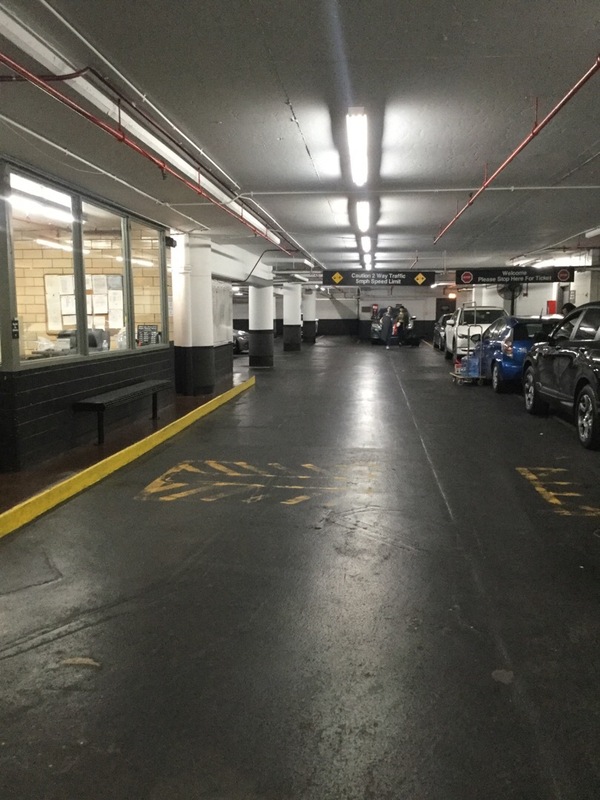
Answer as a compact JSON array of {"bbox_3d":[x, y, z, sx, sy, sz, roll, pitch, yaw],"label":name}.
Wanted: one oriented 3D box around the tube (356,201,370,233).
[{"bbox_3d":[0.830,-2.370,9.200,0.125,0.075,2.440,1,7,6],"label":"tube"}]

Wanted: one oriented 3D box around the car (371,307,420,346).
[{"bbox_3d":[4.380,-3.369,32.700,1.860,1.680,4.500,1,7,9],"label":"car"}]

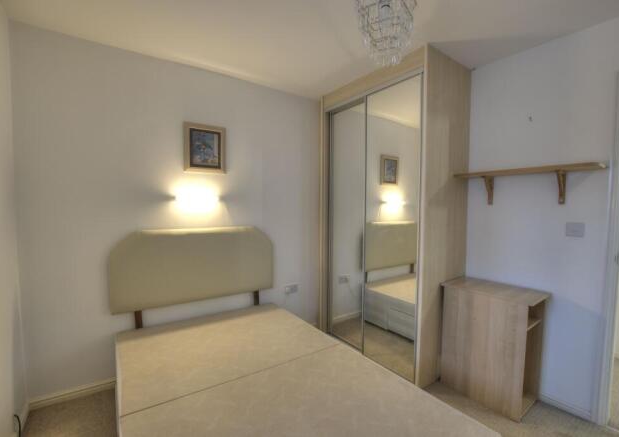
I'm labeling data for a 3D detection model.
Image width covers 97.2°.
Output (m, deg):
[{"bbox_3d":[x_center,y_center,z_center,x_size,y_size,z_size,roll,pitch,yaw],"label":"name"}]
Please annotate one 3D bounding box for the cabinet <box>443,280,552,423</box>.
[{"bbox_3d":[1.282,0.851,1.918,0.350,0.738,0.536,-2,4,-34],"label":"cabinet"}]

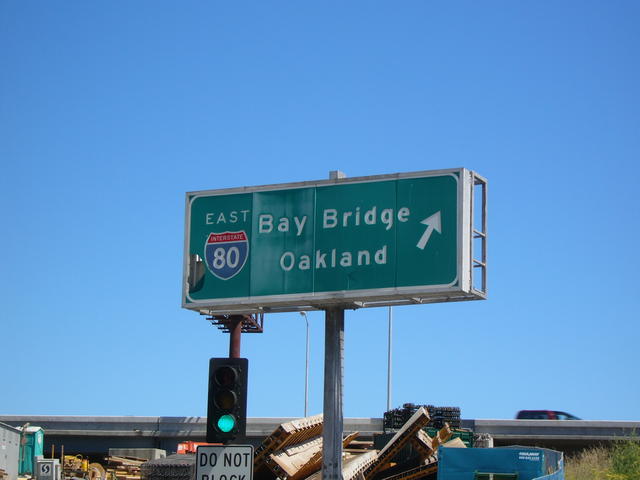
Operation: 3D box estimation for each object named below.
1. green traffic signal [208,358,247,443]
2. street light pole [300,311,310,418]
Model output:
[{"bbox_3d":[-0.982,1.703,20.600,0.405,0.890,0.340,0,-13,6],"label":"green traffic signal"},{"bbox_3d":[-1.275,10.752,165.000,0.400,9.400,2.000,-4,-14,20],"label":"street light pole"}]

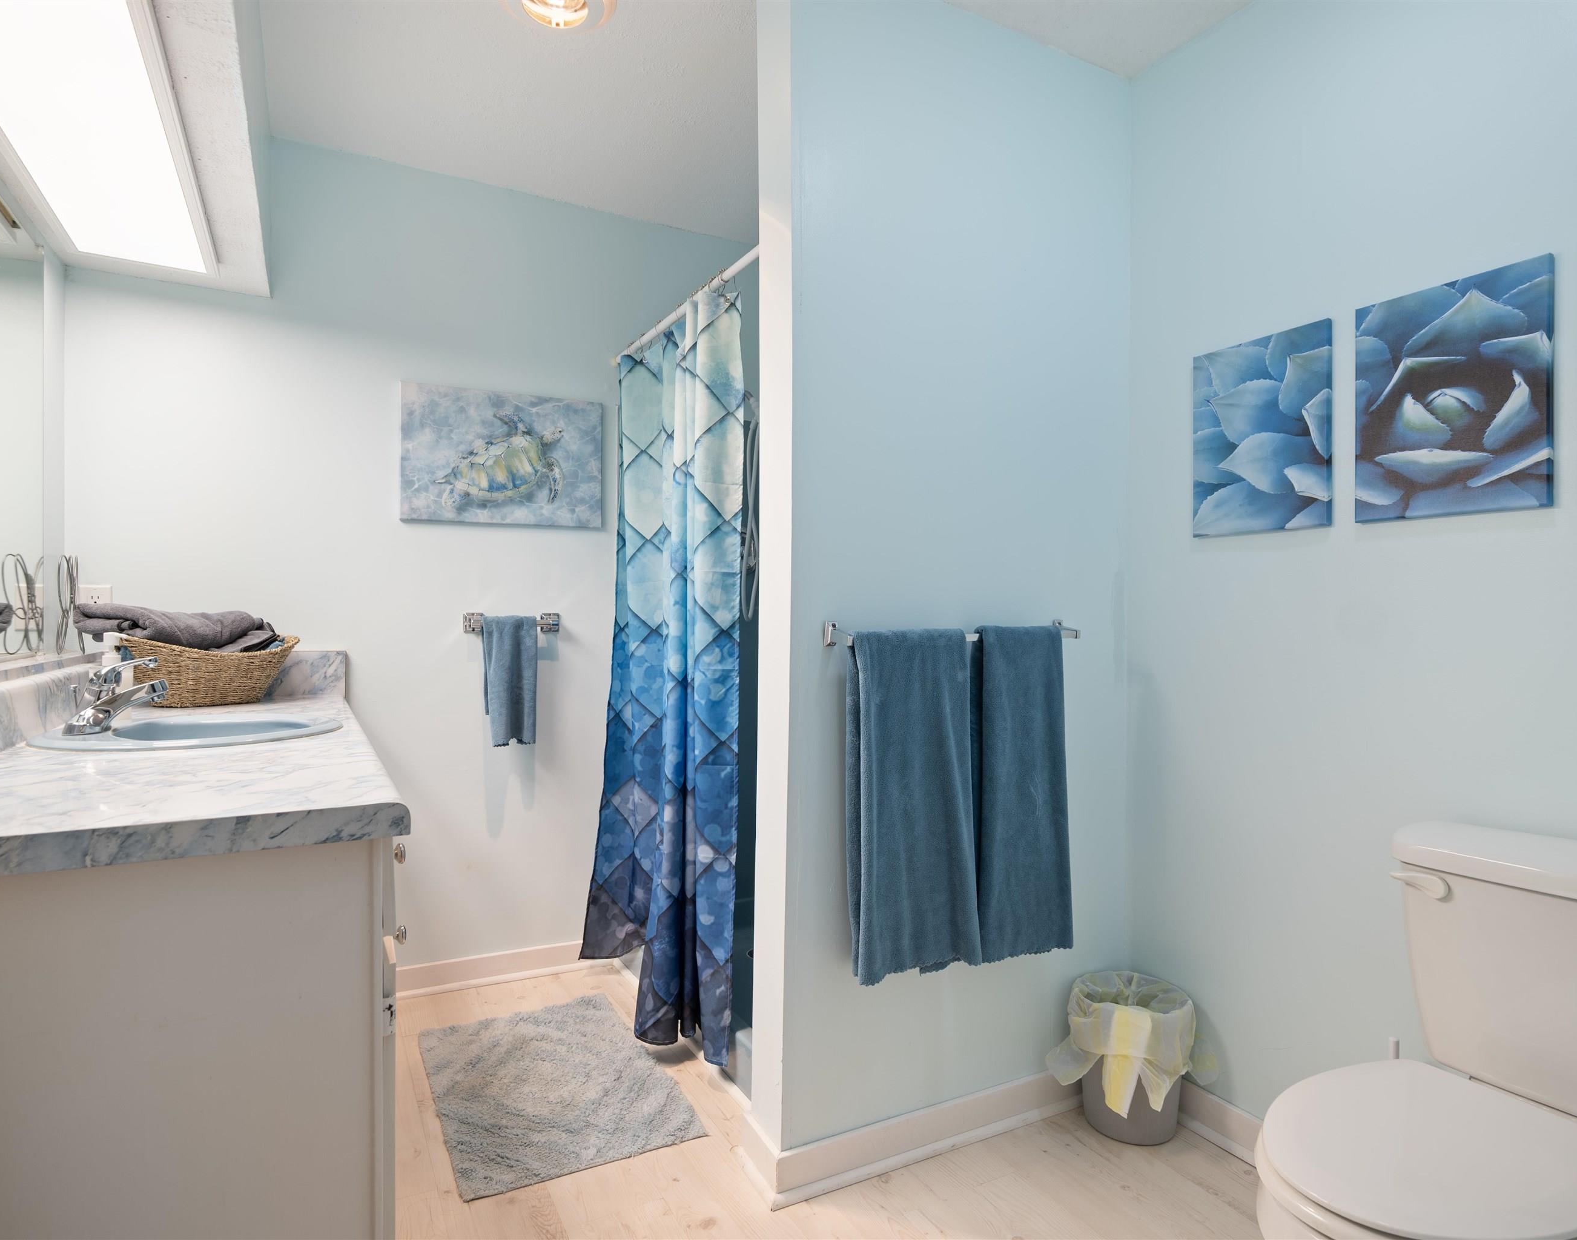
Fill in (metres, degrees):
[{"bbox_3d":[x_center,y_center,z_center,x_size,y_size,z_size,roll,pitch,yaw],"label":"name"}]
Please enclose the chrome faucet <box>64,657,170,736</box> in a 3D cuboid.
[{"bbox_3d":[-1.257,0.139,1.645,0.162,0.138,0.100,0,0,-28],"label":"chrome faucet"}]

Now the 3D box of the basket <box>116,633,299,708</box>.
[{"bbox_3d":[-1.506,0.130,2.295,0.400,0.178,0.250,0,0,-27],"label":"basket"}]

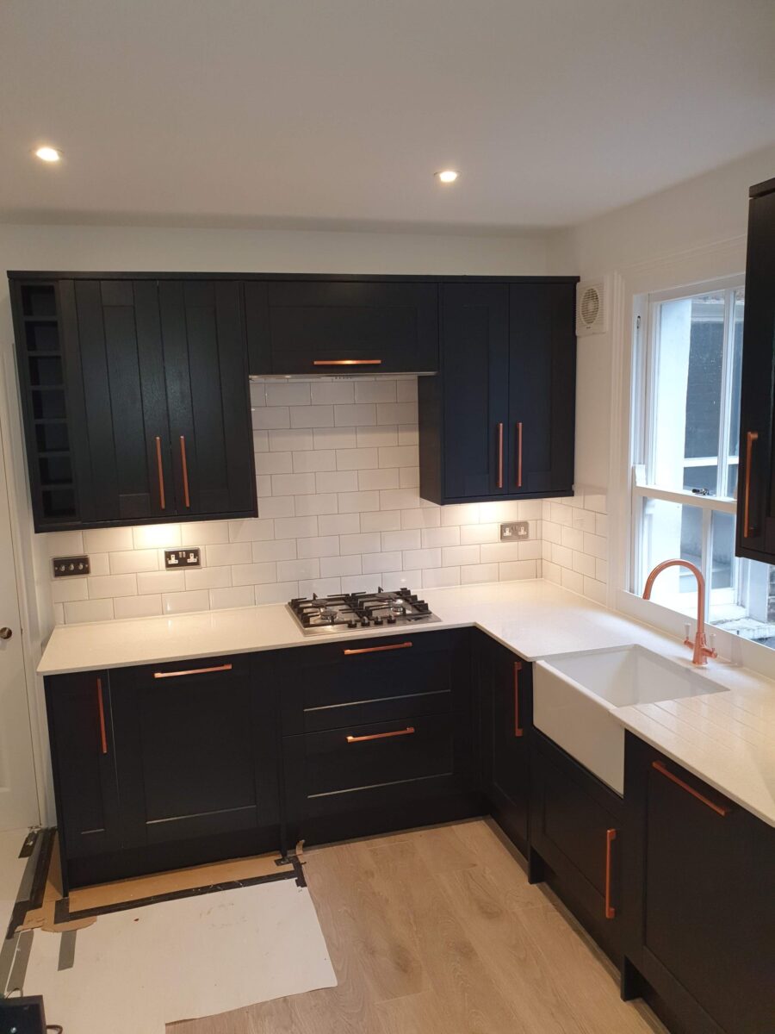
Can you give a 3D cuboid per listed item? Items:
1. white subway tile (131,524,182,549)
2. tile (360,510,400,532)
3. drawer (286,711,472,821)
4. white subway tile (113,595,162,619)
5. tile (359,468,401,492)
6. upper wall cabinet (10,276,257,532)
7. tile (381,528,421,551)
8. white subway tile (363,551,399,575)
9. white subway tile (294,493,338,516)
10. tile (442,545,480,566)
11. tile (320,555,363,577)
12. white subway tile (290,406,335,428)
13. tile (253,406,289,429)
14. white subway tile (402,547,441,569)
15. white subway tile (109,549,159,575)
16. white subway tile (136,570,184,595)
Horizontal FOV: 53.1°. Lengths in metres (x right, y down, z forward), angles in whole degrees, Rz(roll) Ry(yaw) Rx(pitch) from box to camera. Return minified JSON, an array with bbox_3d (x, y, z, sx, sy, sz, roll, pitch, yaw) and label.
[{"bbox_3d":[-0.999,0.090,3.380,0.199,0.097,0.010,-4,8,-16],"label":"white subway tile"},{"bbox_3d":[-0.033,0.021,3.650,0.199,0.097,0.010,-4,8,-16],"label":"tile"},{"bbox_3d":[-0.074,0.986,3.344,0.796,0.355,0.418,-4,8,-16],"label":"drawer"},{"bbox_3d":[-1.089,0.394,3.401,0.200,0.100,0.010,-4,8,-16],"label":"white subway tile"},{"bbox_3d":[-0.039,-0.176,3.640,0.200,0.100,0.010,-4,8,-16],"label":"tile"},{"bbox_3d":[-0.994,-0.458,3.142,0.850,0.952,0.330,-4,8,-16],"label":"upper wall cabinet"},{"bbox_3d":[0.067,0.113,3.708,0.200,0.098,0.009,-4,8,-16],"label":"tile"},{"bbox_3d":[-0.026,0.217,3.666,0.198,0.098,0.010,-4,8,-16],"label":"white subway tile"},{"bbox_3d":[-0.327,-0.057,3.570,0.200,0.100,0.010,-4,8,-16],"label":"white subway tile"},{"bbox_3d":[0.360,0.192,3.807,0.200,0.100,0.010,-4,8,-16],"label":"tile"},{"bbox_3d":[-0.220,0.231,3.624,0.199,0.097,0.010,-4,8,-16],"label":"tile"},{"bbox_3d":[-0.338,-0.453,3.507,0.200,0.099,0.008,-4,9,-16],"label":"white subway tile"},{"bbox_3d":[-0.529,-0.435,3.434,0.198,0.098,0.010,-4,8,-16],"label":"tile"},{"bbox_3d":[0.166,0.204,3.732,0.199,0.097,0.010,-4,8,-16],"label":"white subway tile"},{"bbox_3d":[-1.087,0.194,3.350,0.198,0.098,0.010,-4,8,-16],"label":"white subway tile"},{"bbox_3d":[-0.998,0.286,3.420,0.200,0.099,0.008,-4,9,-16],"label":"white subway tile"}]

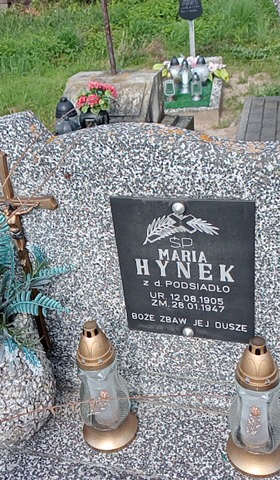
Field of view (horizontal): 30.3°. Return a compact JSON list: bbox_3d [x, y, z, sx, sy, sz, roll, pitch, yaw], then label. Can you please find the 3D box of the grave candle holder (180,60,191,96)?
[{"bbox_3d":[0.357,-1.293,4.082,0.092,0.260,0.090,-4,30,6],"label":"grave candle holder"}]

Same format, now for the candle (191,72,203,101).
[{"bbox_3d":[0.425,-1.152,3.881,0.085,0.205,0.085,-4,30,7],"label":"candle"}]

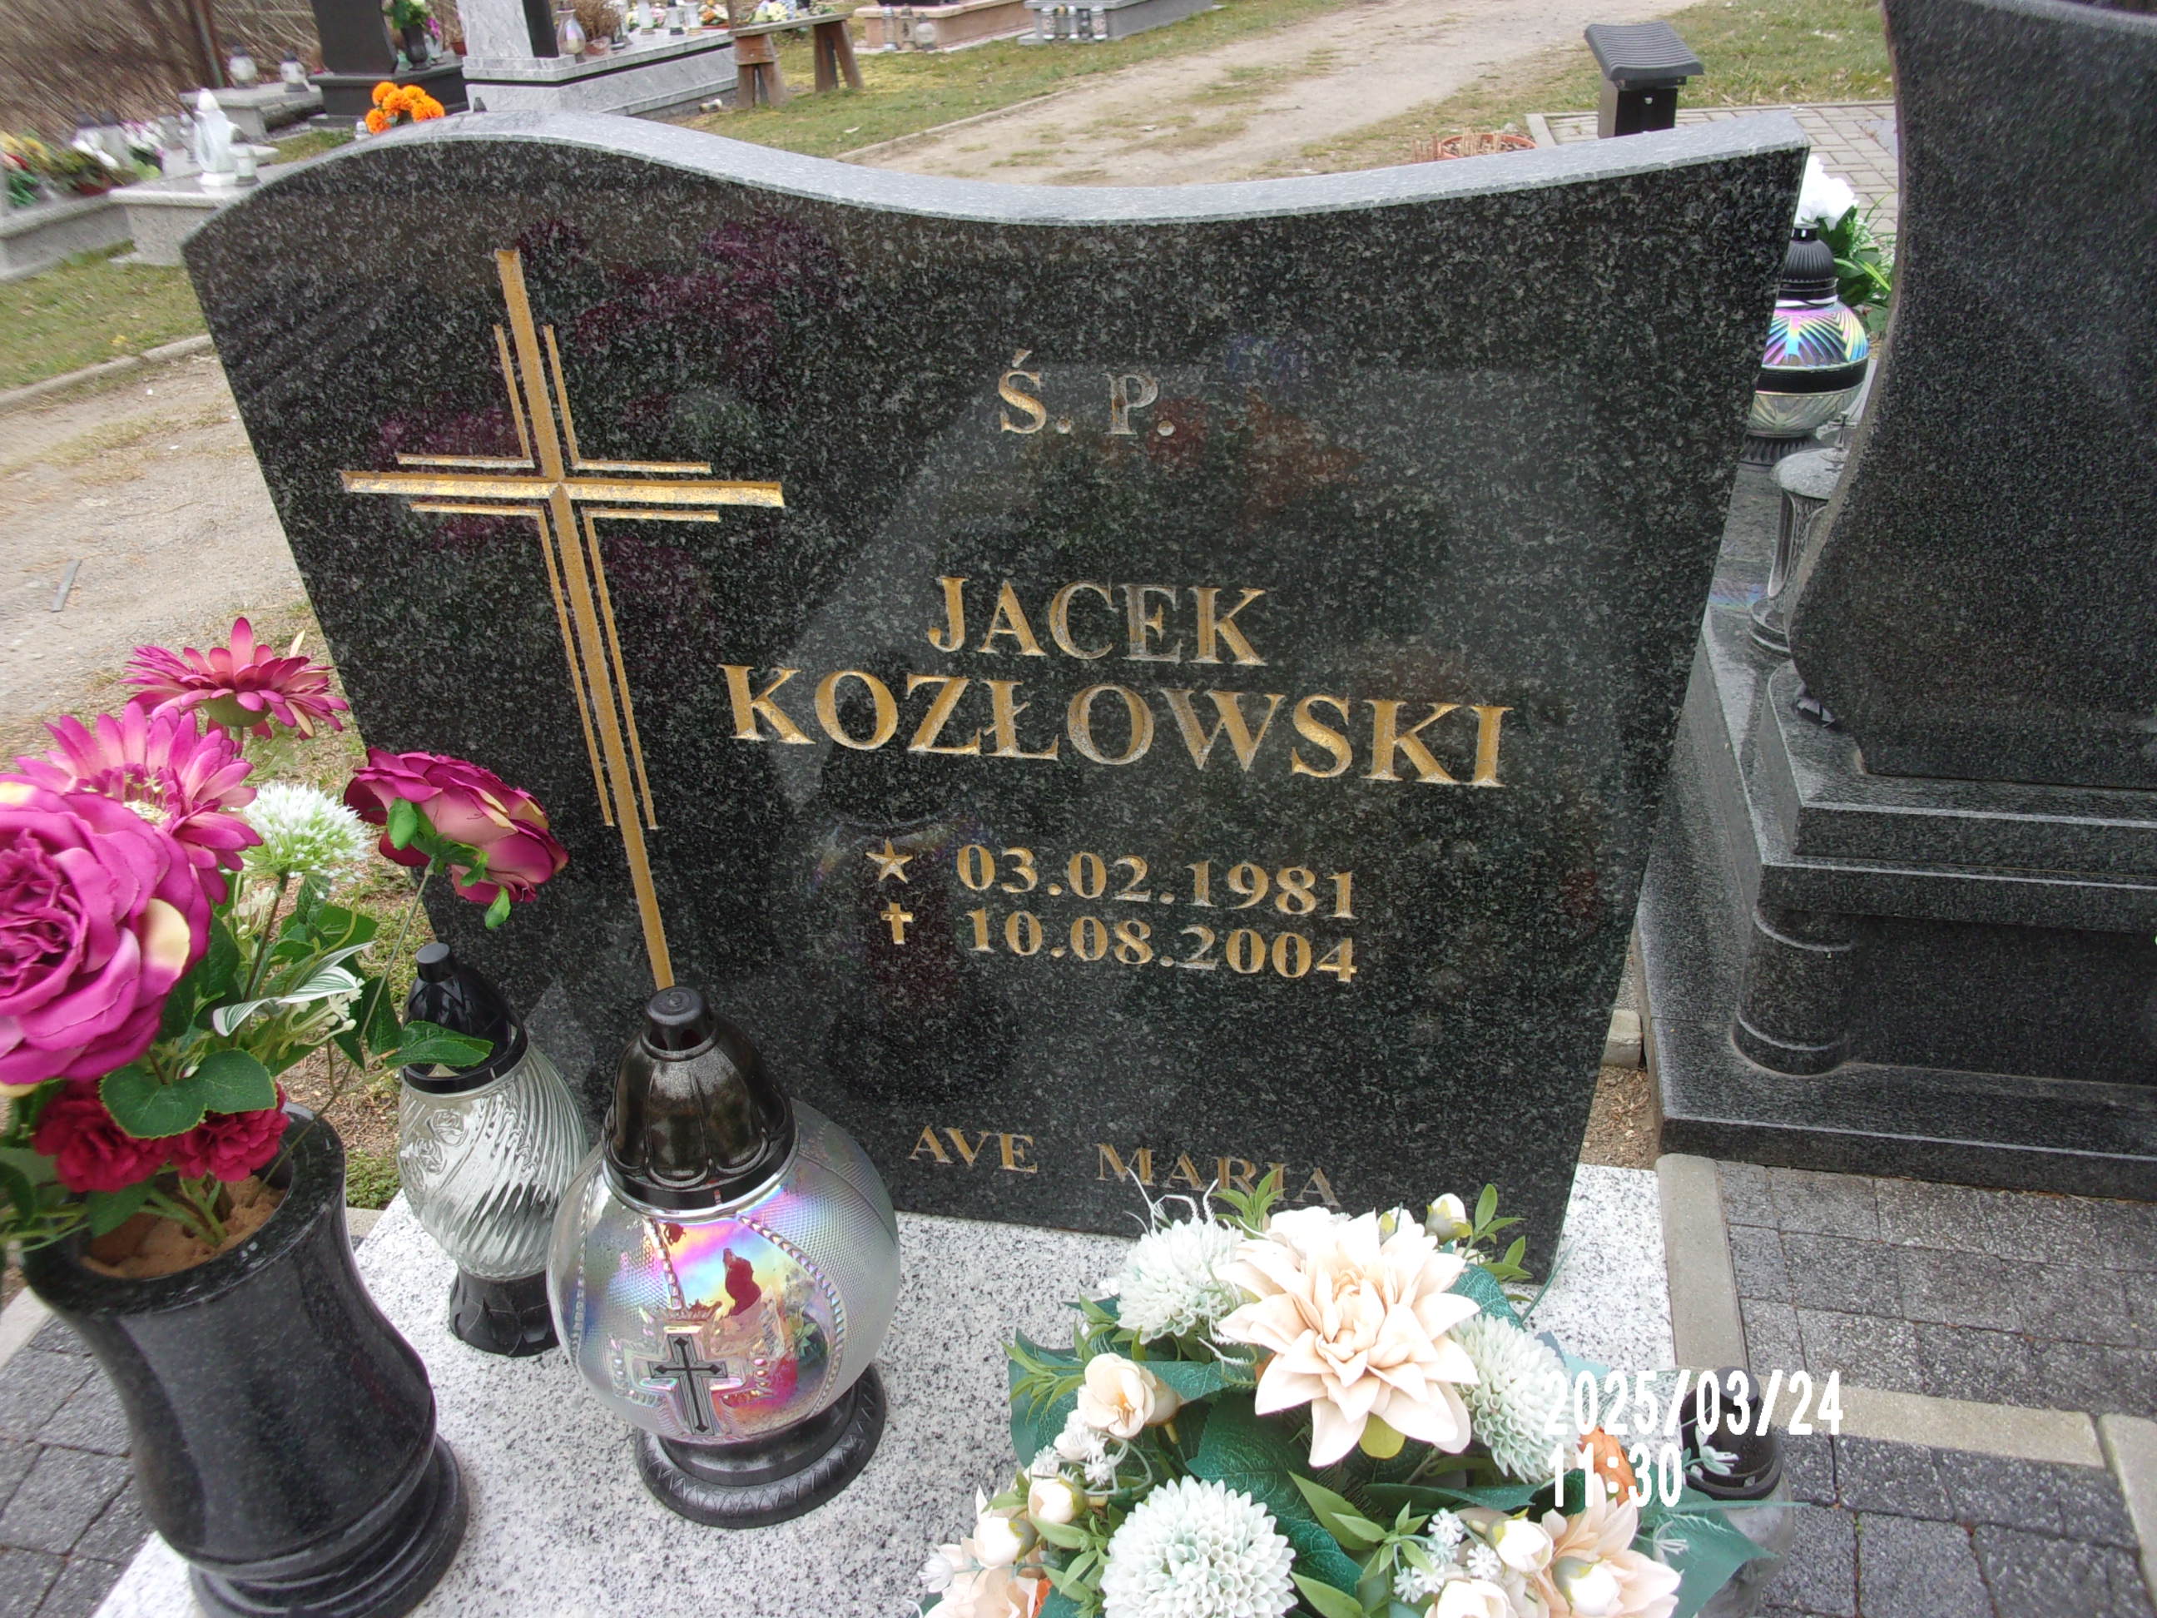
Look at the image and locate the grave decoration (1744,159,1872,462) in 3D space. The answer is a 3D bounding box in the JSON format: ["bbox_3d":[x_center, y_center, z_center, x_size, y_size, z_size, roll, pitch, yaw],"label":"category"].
[{"bbox_3d":[0.989,-0.690,2.414,0.240,0.375,0.260,4,33,11],"label":"grave decoration"}]

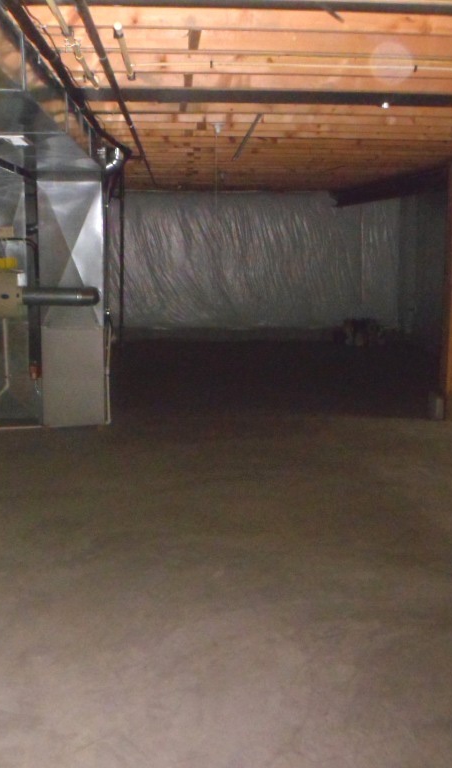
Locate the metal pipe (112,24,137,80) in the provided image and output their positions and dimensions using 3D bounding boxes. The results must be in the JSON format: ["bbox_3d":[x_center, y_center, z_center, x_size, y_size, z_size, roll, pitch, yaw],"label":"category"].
[{"bbox_3d":[-0.433,-1.417,3.463,0.030,0.035,1.020,0,10,-4],"label":"metal pipe"}]

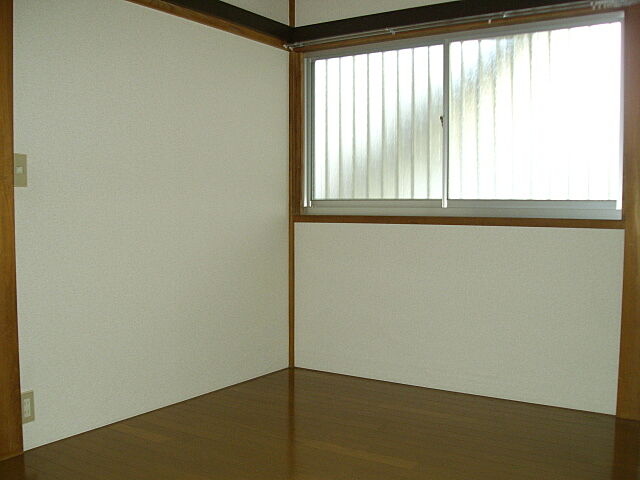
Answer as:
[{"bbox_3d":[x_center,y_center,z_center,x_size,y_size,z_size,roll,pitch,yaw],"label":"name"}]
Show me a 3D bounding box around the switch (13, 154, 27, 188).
[{"bbox_3d":[-1.094,-0.252,2.411,0.012,0.120,0.067,2,4,34],"label":"switch"}]

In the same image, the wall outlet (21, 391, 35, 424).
[{"bbox_3d":[-1.089,0.624,2.465,0.012,0.120,0.067,2,4,34],"label":"wall outlet"}]

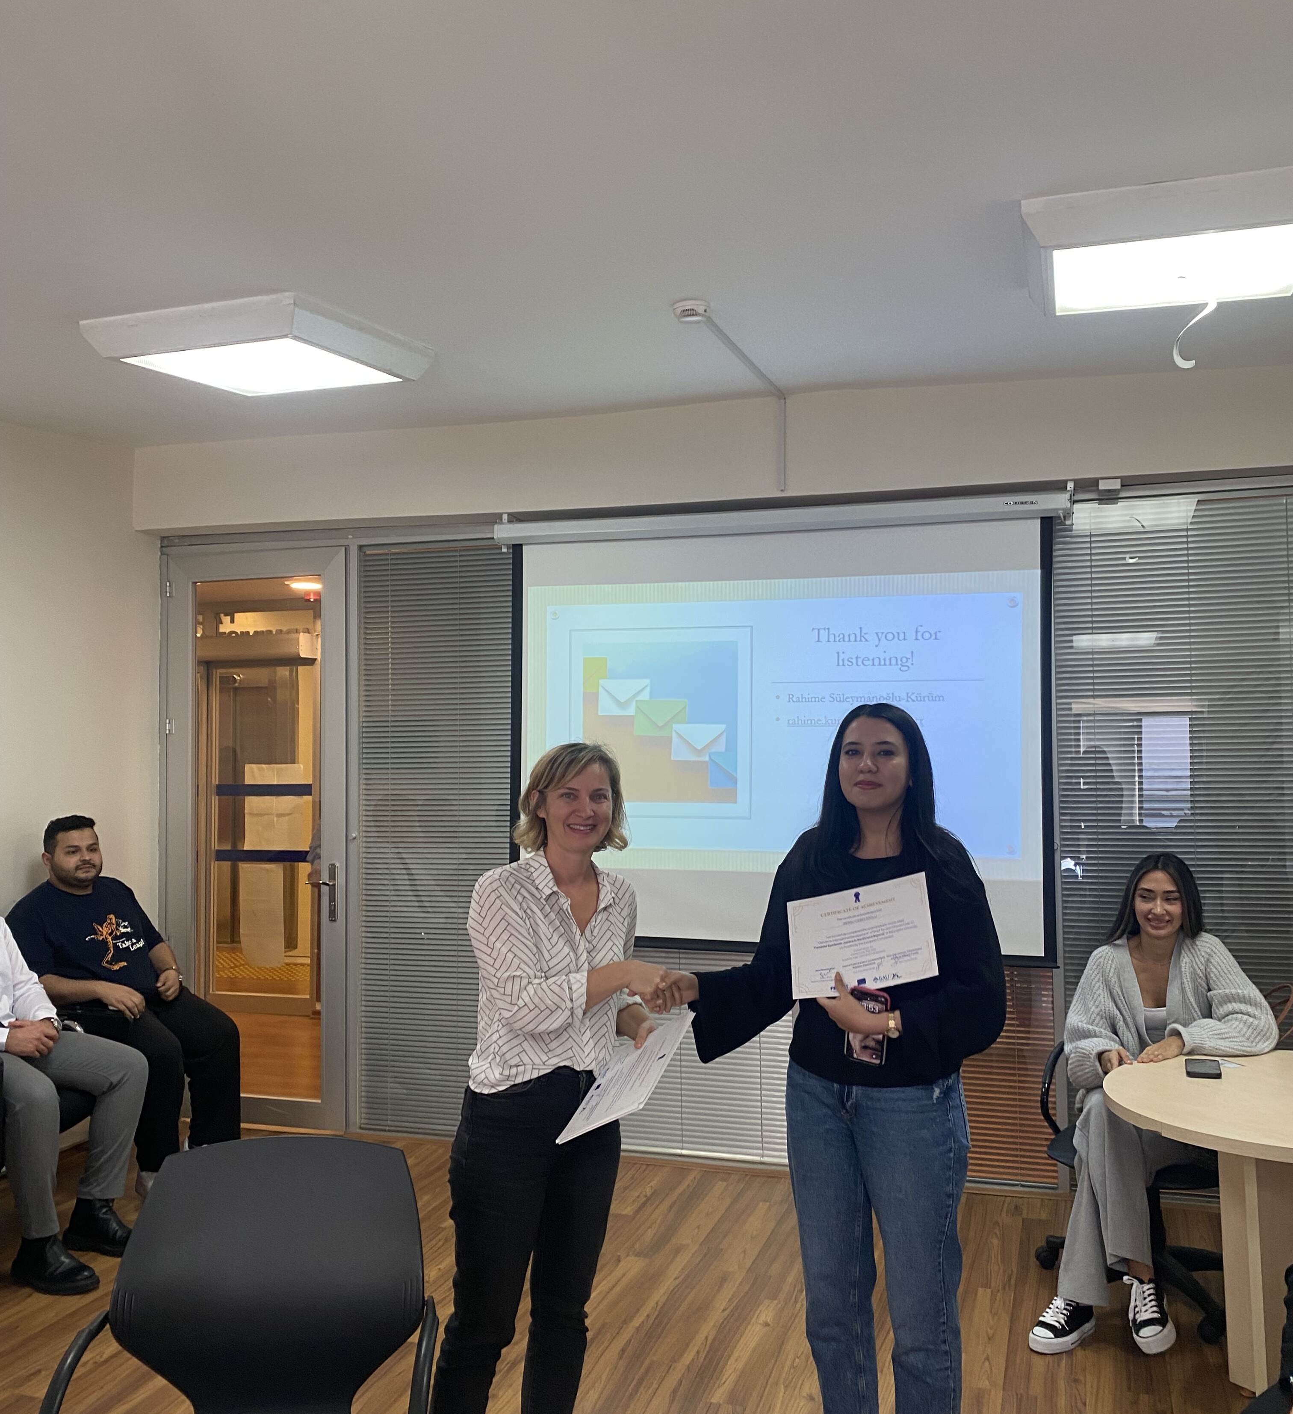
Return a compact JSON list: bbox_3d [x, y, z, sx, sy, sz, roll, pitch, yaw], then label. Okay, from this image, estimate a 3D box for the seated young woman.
[{"bbox_3d":[1.441,1.045,3.630,0.580,1.250,0.780,-2,-3,27],"label":"seated young woman"}]

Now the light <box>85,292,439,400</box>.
[{"bbox_3d":[-1.154,-1.070,3.940,0.720,0.100,0.720,-1,1,20],"label":"light"}]

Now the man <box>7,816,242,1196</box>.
[{"bbox_3d":[-1.922,1.086,4.824,0.850,1.330,0.570,-2,-3,28],"label":"man"}]

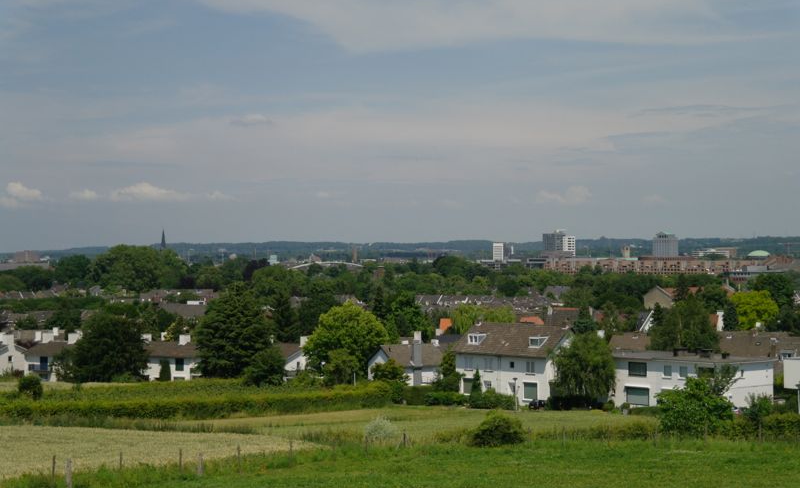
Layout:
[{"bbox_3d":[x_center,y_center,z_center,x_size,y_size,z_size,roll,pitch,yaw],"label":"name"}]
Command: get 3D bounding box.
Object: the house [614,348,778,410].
[{"bbox_3d":[36.720,17.034,194.616,16.320,6.834,12.546,0,0,40],"label":"house"}]

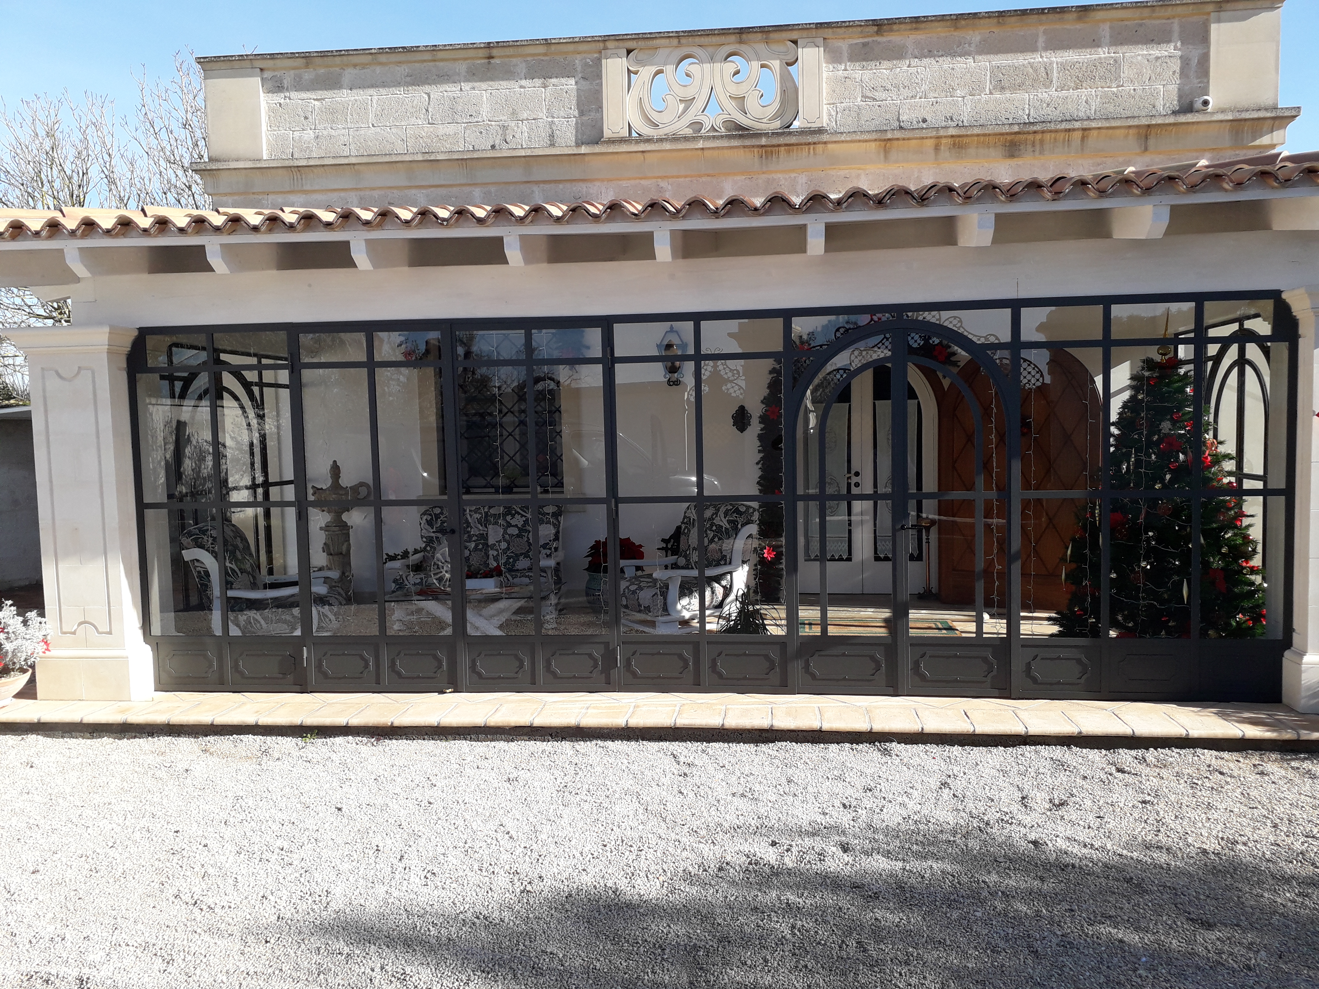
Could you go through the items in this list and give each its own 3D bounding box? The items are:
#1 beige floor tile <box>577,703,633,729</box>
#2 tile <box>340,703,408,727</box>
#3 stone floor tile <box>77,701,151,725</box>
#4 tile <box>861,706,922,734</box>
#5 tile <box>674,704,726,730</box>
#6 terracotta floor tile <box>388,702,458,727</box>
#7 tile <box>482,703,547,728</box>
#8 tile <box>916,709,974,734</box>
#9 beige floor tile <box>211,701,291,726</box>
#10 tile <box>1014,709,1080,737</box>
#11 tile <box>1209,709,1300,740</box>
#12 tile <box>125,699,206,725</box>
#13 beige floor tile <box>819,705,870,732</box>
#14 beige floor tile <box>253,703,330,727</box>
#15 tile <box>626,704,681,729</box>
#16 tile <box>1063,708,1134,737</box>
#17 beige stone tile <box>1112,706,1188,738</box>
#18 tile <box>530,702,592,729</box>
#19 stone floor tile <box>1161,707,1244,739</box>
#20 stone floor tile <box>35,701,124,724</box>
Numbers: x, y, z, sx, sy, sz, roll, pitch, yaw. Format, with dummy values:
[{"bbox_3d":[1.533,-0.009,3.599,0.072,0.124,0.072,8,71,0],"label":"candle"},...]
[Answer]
[{"bbox_3d":[-0.288,1.225,5.677,0.250,0.030,0.344,-1,4,6],"label":"beige floor tile"},{"bbox_3d":[-1.583,1.255,5.823,0.250,0.030,0.344,-1,4,6],"label":"tile"},{"bbox_3d":[-3.131,1.274,5.997,0.243,0.032,0.333,-1,4,6],"label":"stone floor tile"},{"bbox_3d":[1.242,1.200,5.473,0.246,0.032,0.326,-1,4,7],"label":"tile"},{"bbox_3d":[0.221,1.212,5.591,0.246,0.032,0.326,-1,4,7],"label":"tile"},{"bbox_3d":[-1.321,1.247,5.808,0.243,0.032,0.333,-1,4,6],"label":"terracotta floor tile"},{"bbox_3d":[-0.798,1.226,5.707,0.246,0.032,0.326,-1,4,7],"label":"tile"},{"bbox_3d":[1.513,1.211,5.489,0.243,0.032,0.333,-1,4,6],"label":"tile"},{"bbox_3d":[-2.357,1.264,5.918,0.243,0.032,0.333,-1,4,6],"label":"beige floor tile"},{"bbox_3d":[2.031,1.205,5.413,0.250,0.030,0.344,-1,4,6],"label":"tile"},{"bbox_3d":[3.073,1.199,5.295,0.250,0.030,0.344,-1,4,6],"label":"tile"},{"bbox_3d":[-2.875,1.270,5.971,0.243,0.032,0.333,-1,4,6],"label":"tile"},{"bbox_3d":[0.990,1.210,5.530,0.250,0.030,0.344,-1,4,6],"label":"beige floor tile"},{"bbox_3d":[-2.080,1.248,5.847,0.246,0.032,0.326,-1,4,7],"label":"beige floor tile"},{"bbox_3d":[-0.032,1.218,5.647,0.250,0.030,0.344,-1,4,6],"label":"tile"},{"bbox_3d":[2.272,1.191,5.350,0.246,0.032,0.326,-1,4,7],"label":"tile"},{"bbox_3d":[2.531,1.189,5.317,0.246,0.032,0.326,-1,4,7],"label":"beige stone tile"},{"bbox_3d":[-0.543,1.228,5.706,0.250,0.030,0.344,-1,4,6],"label":"tile"},{"bbox_3d":[2.790,1.187,5.284,0.246,0.032,0.326,-1,4,7],"label":"stone floor tile"},{"bbox_3d":[-3.398,1.284,6.029,0.250,0.030,0.344,-1,4,6],"label":"stone floor tile"}]

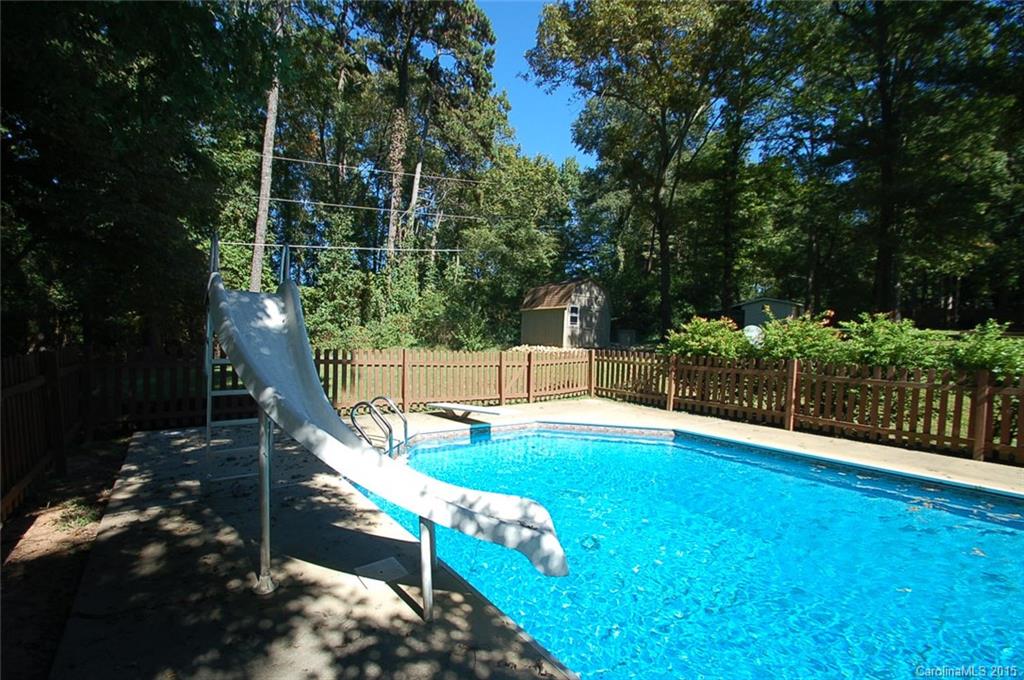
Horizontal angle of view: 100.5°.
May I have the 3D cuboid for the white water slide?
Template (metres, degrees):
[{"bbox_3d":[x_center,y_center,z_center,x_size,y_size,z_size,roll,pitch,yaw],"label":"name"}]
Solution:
[{"bbox_3d":[-1.310,0.331,3.046,3.670,2.360,1.150,2,1,30],"label":"white water slide"}]

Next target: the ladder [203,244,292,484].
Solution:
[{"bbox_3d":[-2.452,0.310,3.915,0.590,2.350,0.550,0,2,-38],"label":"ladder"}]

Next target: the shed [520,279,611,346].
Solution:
[{"bbox_3d":[2.611,-1.268,21.229,2.950,3.150,3.450,0,2,-34],"label":"shed"}]

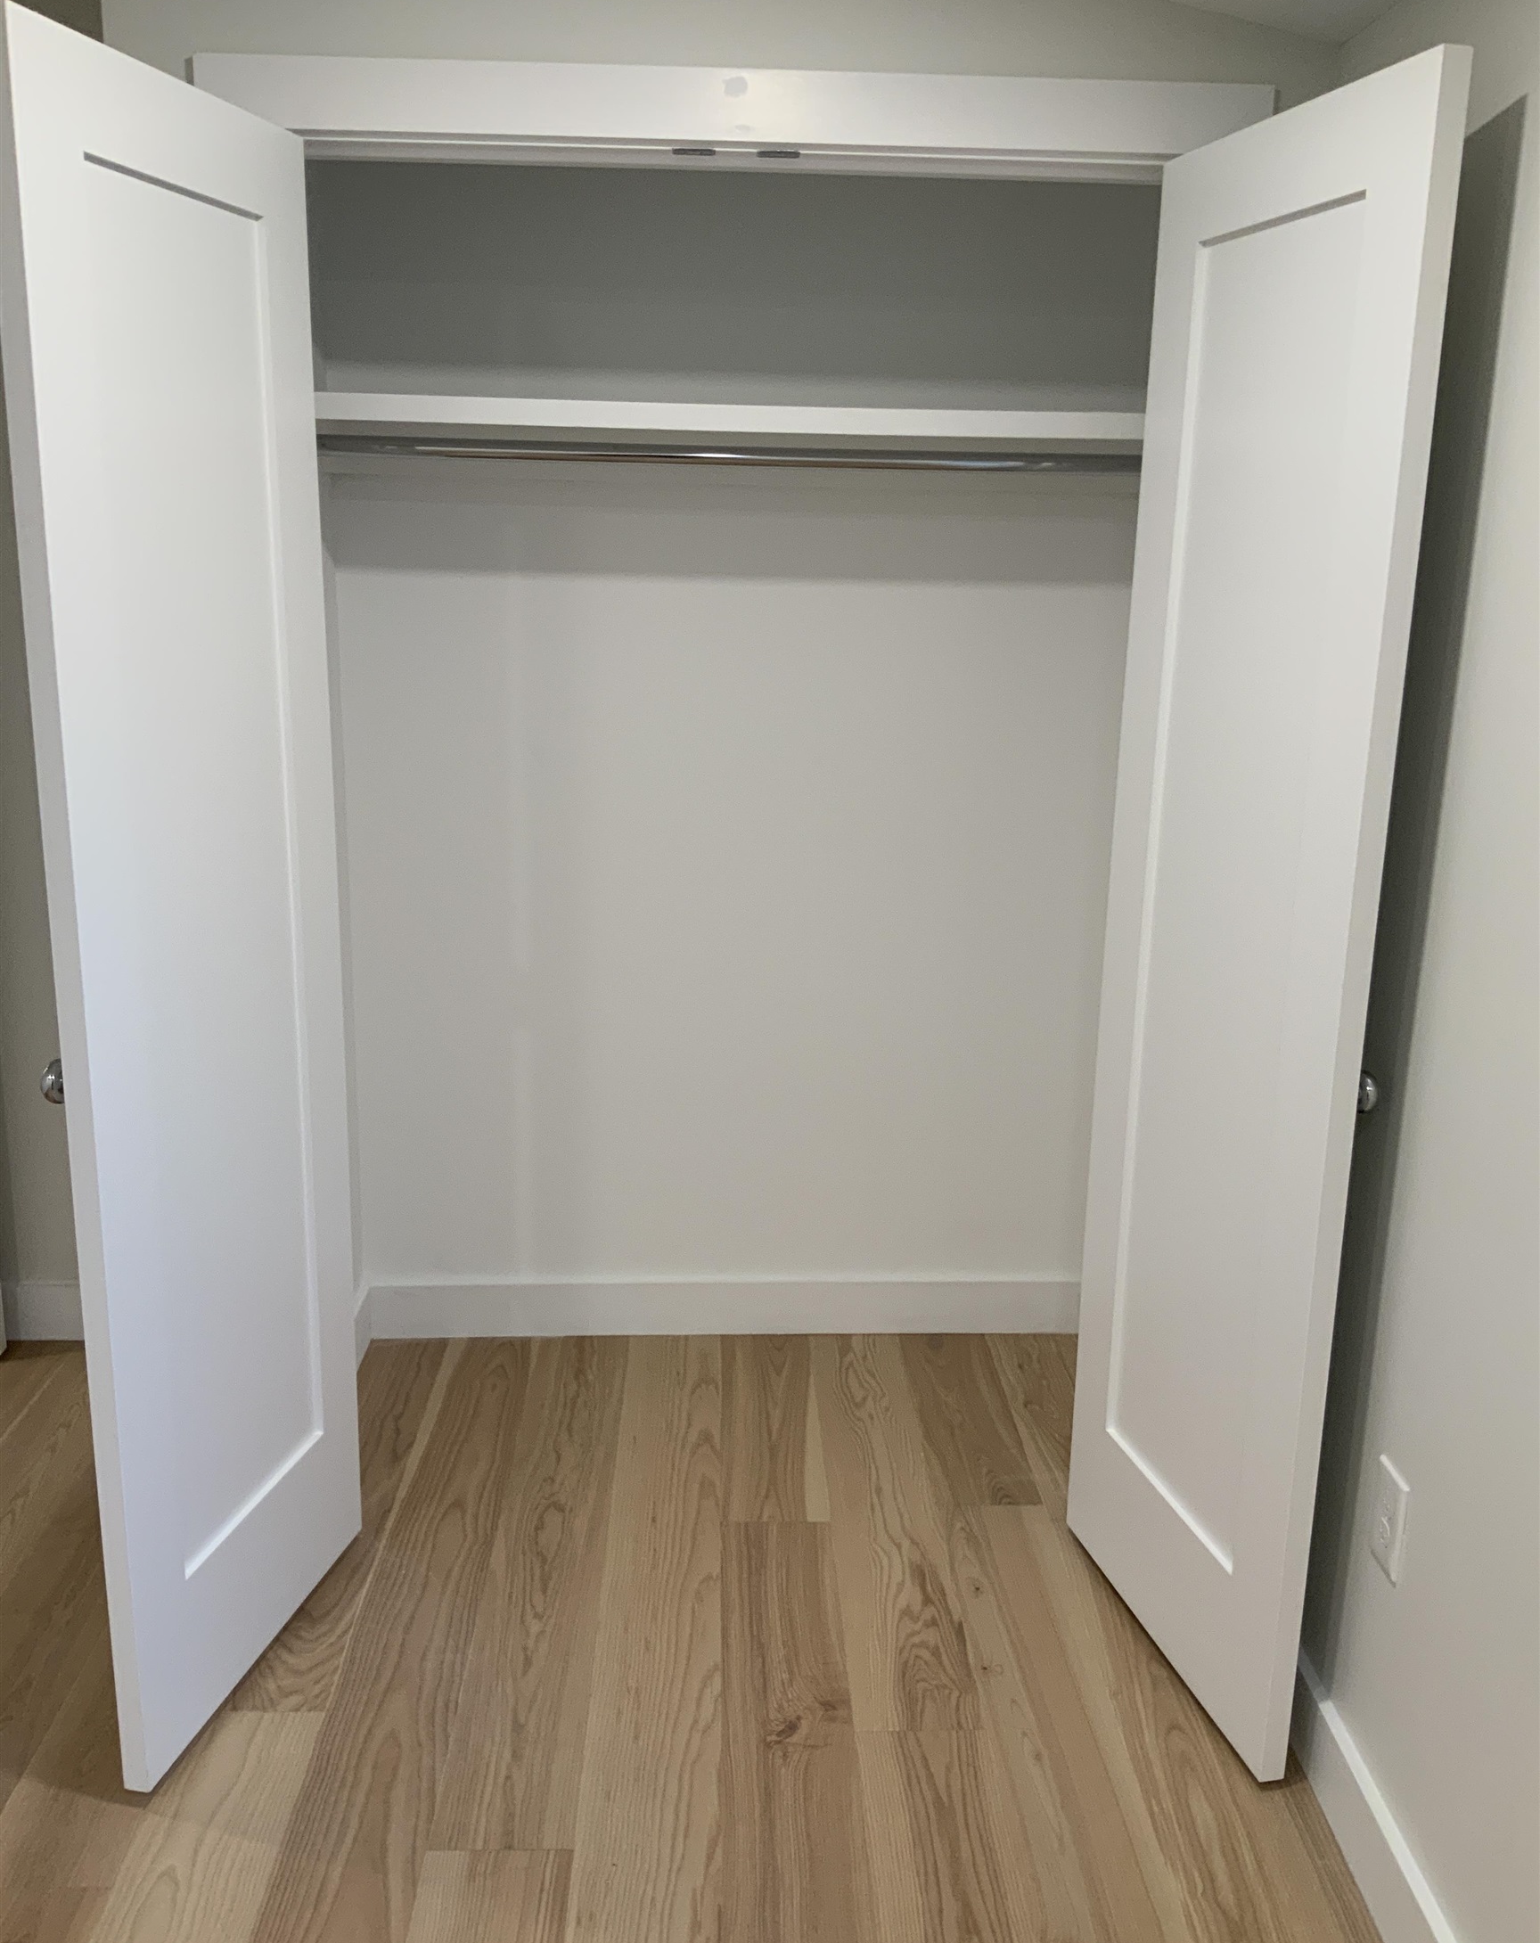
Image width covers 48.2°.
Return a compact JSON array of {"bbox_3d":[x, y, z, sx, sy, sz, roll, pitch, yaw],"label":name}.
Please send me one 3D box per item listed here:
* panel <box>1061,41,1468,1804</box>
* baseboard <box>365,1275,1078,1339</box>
[{"bbox_3d":[0.596,-0.015,2.255,0.036,2.032,0.609,-2,15,-14],"label":"panel"},{"bbox_3d":[-0.062,0.670,3.437,1.465,0.120,0.018,0,14,-3],"label":"baseboard"}]

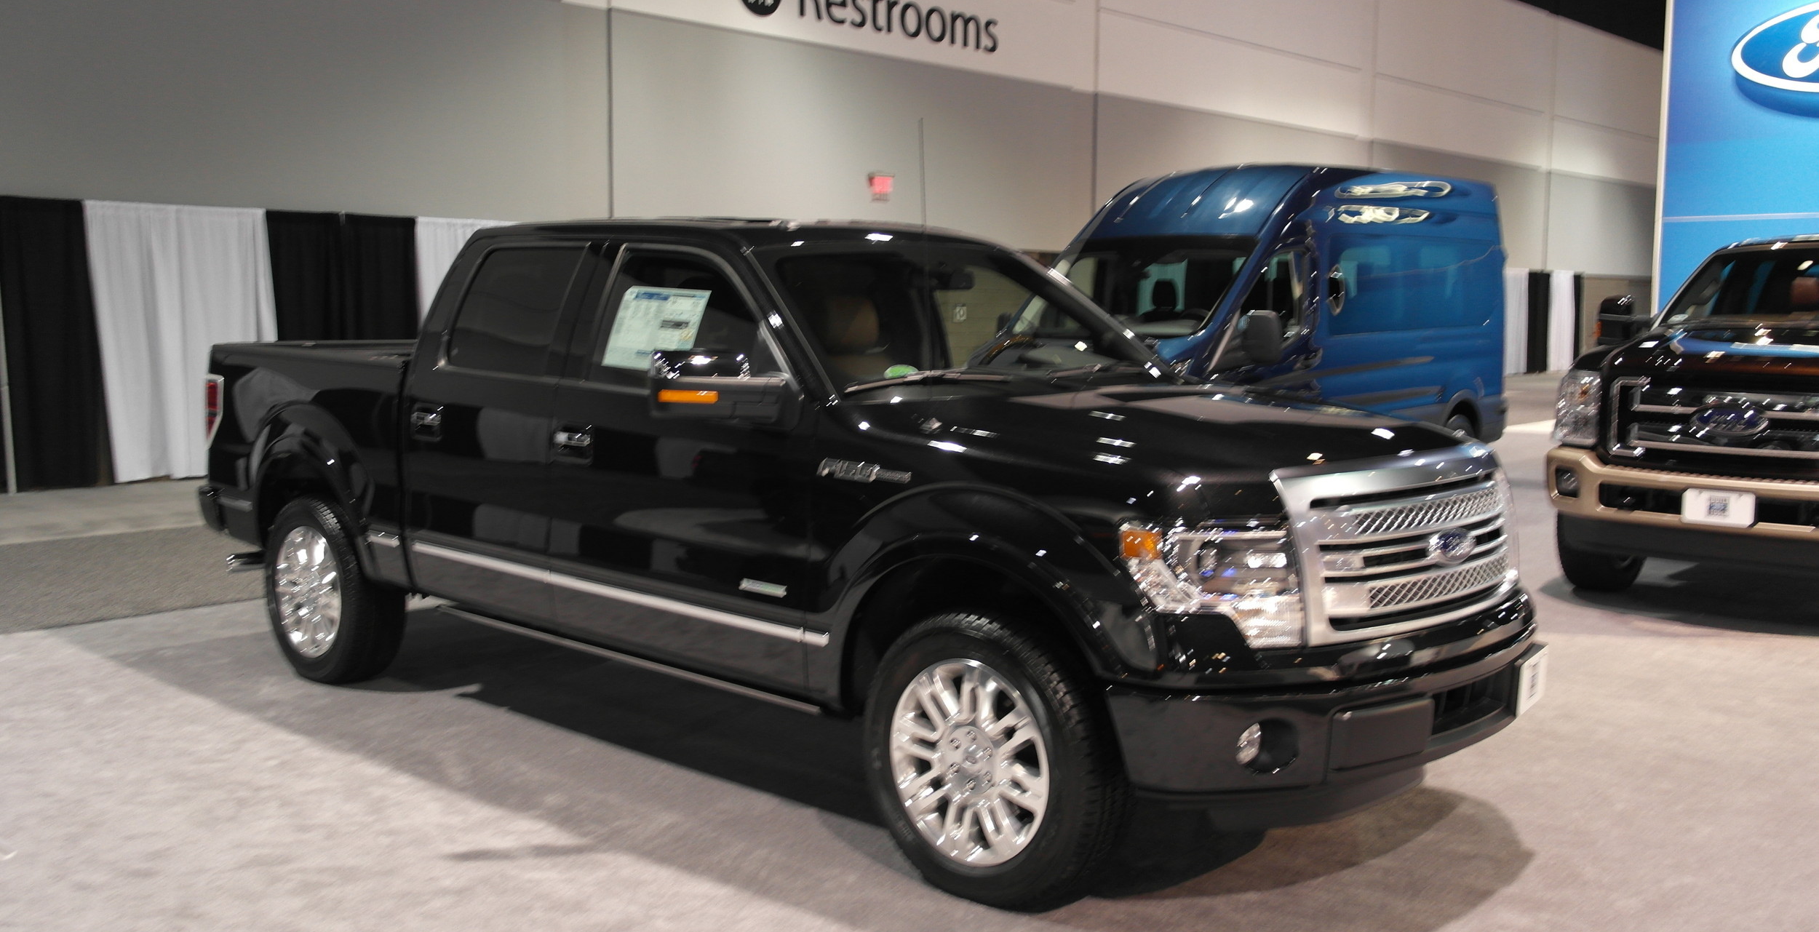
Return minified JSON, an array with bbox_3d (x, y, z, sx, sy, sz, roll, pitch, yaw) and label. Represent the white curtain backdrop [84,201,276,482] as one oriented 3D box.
[{"bbox_3d":[-6.484,-1.115,13.600,0.120,2.460,1.620,6,8,44],"label":"white curtain backdrop"}]

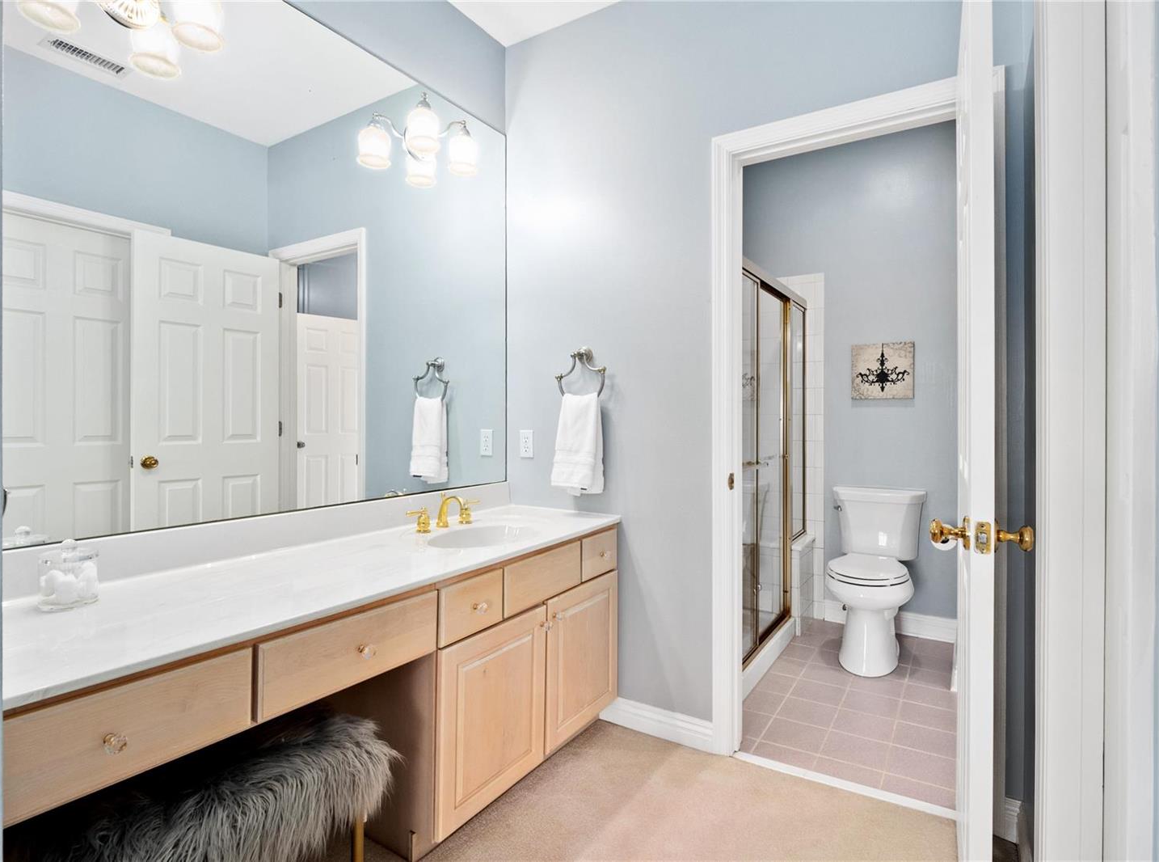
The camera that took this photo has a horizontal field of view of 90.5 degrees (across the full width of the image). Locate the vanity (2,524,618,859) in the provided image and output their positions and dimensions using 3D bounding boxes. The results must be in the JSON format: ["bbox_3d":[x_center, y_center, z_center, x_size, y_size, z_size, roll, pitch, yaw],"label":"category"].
[{"bbox_3d":[-0.551,0.732,1.552,0.543,0.762,1.792,0,0,32],"label":"vanity"}]

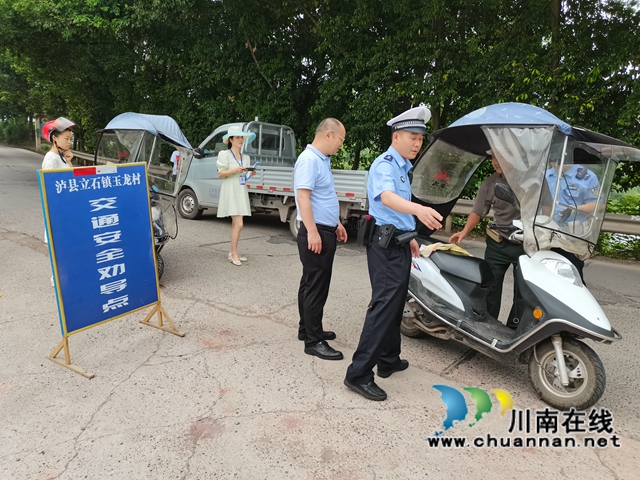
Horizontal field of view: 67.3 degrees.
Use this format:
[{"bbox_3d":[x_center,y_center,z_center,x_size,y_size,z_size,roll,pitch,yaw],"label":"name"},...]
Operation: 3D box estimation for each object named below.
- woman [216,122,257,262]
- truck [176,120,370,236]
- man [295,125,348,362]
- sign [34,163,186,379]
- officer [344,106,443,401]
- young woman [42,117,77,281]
[{"bbox_3d":[-1.078,-0.560,6.113,0.424,1.707,0.475,10,16,39],"label":"woman"},{"bbox_3d":[-0.684,-1.246,8.747,4.747,1.879,1.667,9,16,37],"label":"truck"},{"bbox_3d":[0.020,-0.022,3.608,0.424,1.727,0.525,1,13,7],"label":"man"},{"bbox_3d":[-1.599,0.148,3.665,0.576,1.414,0.848,8,15,33],"label":"sign"},{"bbox_3d":[0.456,0.072,3.051,0.667,1.778,0.586,4,14,21],"label":"officer"},{"bbox_3d":[-2.813,-0.369,5.209,0.455,1.778,0.475,-1,13,-2],"label":"young woman"}]

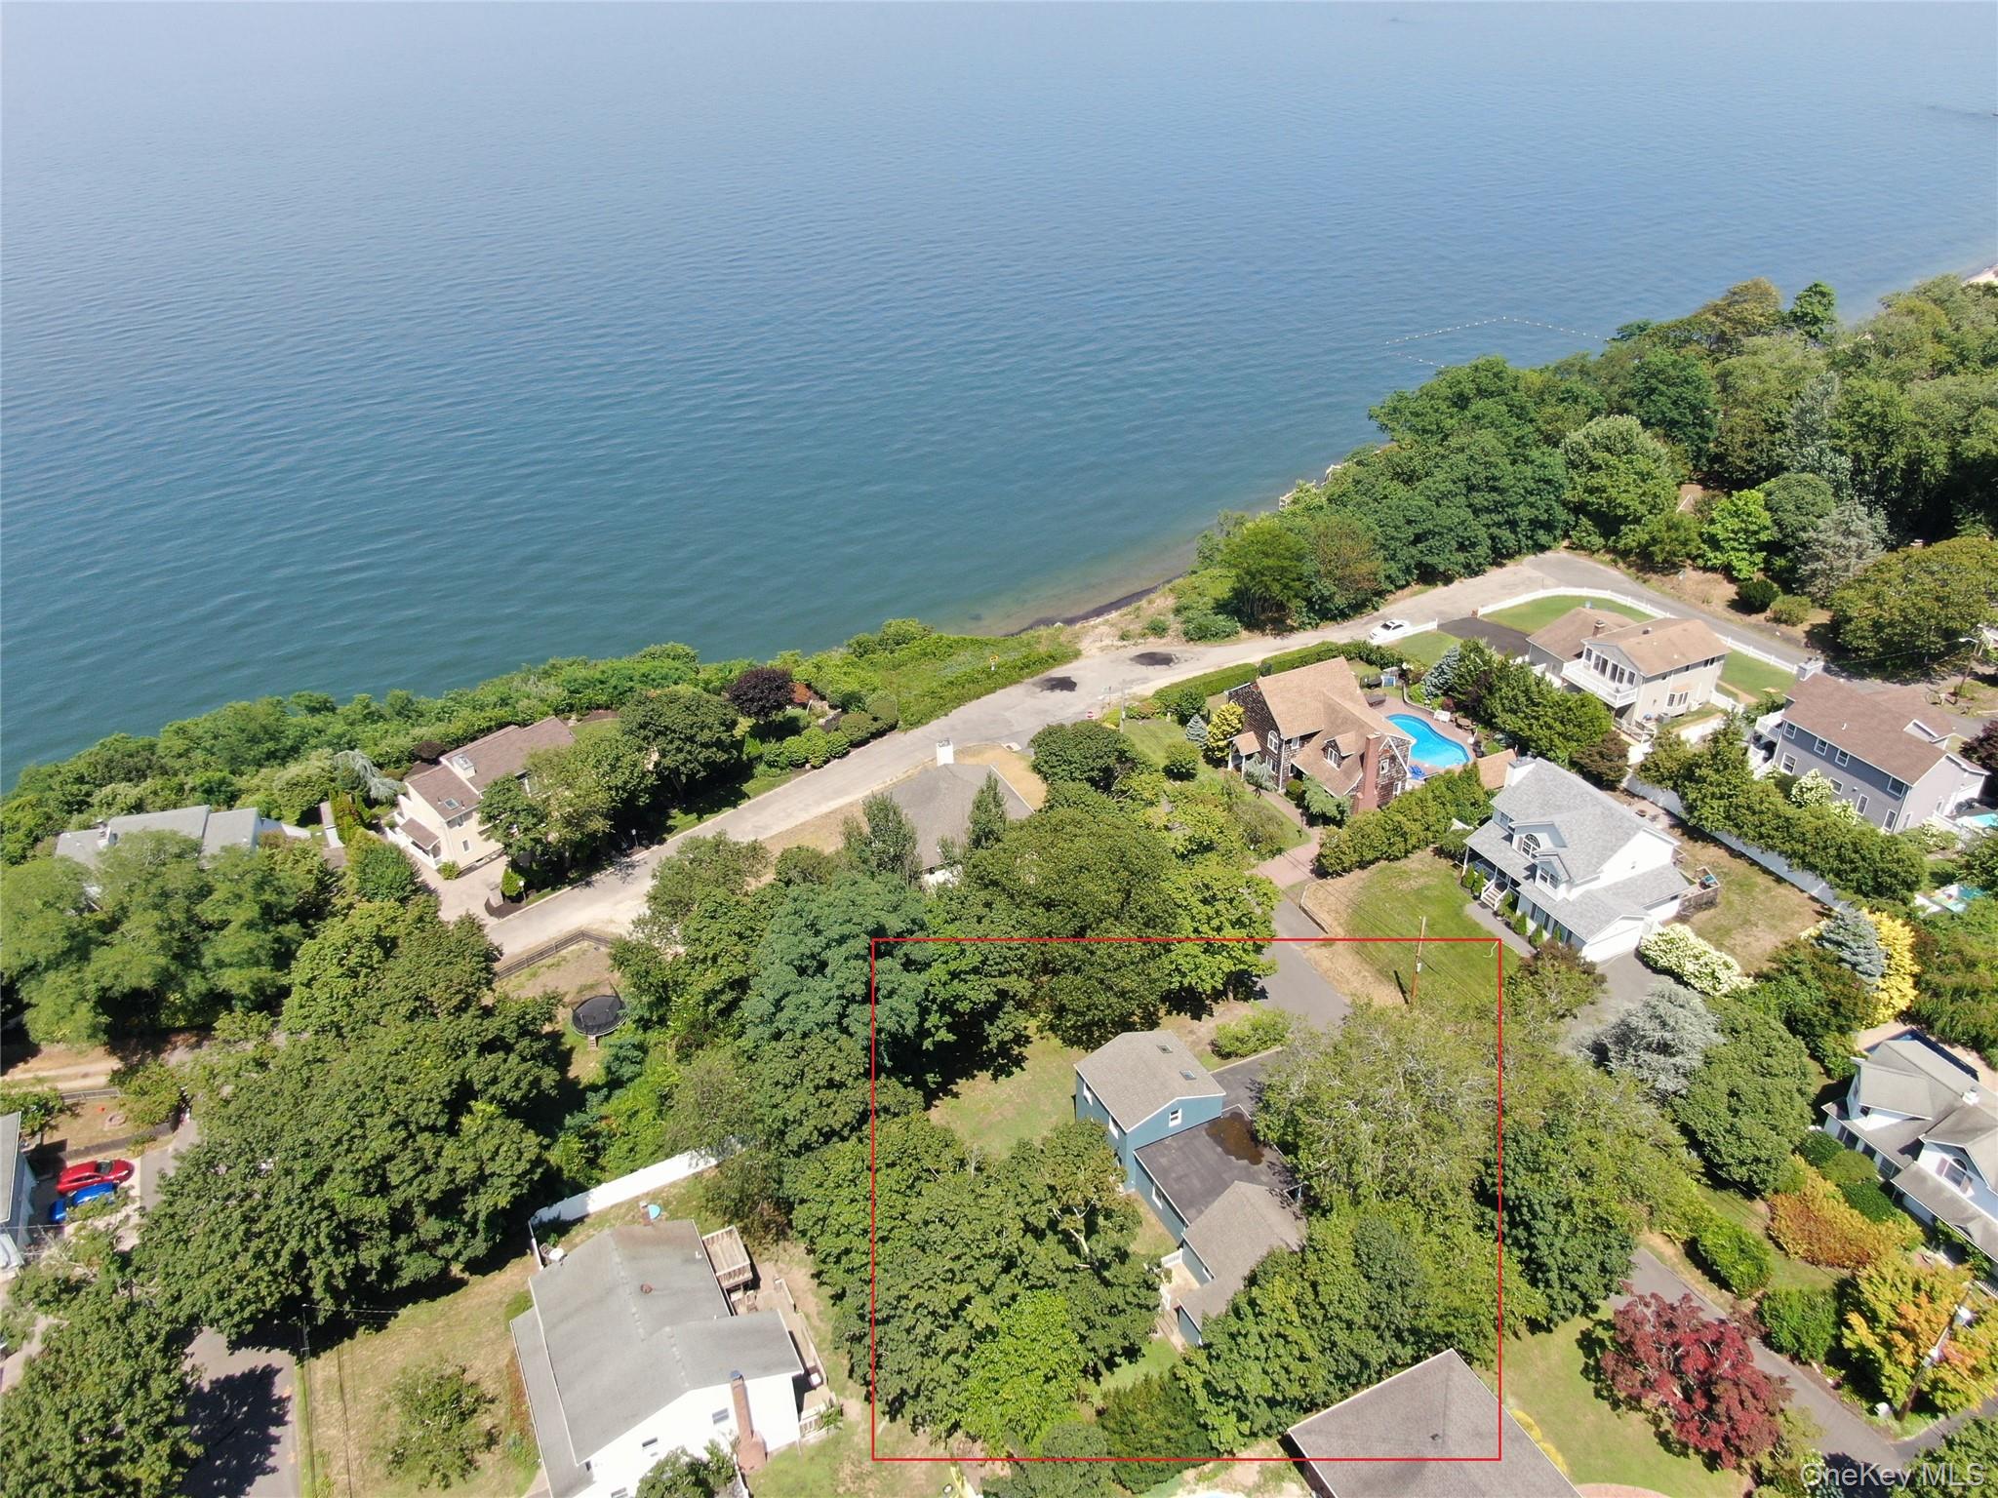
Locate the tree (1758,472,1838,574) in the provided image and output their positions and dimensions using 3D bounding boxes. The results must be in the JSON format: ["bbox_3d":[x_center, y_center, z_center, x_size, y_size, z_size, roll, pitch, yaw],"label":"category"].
[{"bbox_3d":[90.500,-25.200,164.200,8.200,12.200,8.200,-1,31,0],"label":"tree"}]

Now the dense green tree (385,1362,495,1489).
[{"bbox_3d":[-29.789,36.288,77.026,5.700,5.400,5.700,-1,31,0],"label":"dense green tree"}]

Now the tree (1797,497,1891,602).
[{"bbox_3d":[92.952,-21.755,158.973,9.000,11.800,9.000,-1,31,0],"label":"tree"}]

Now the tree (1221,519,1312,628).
[{"bbox_3d":[29.720,-19.280,160.820,9.800,12.200,9.800,-1,30,0],"label":"tree"}]

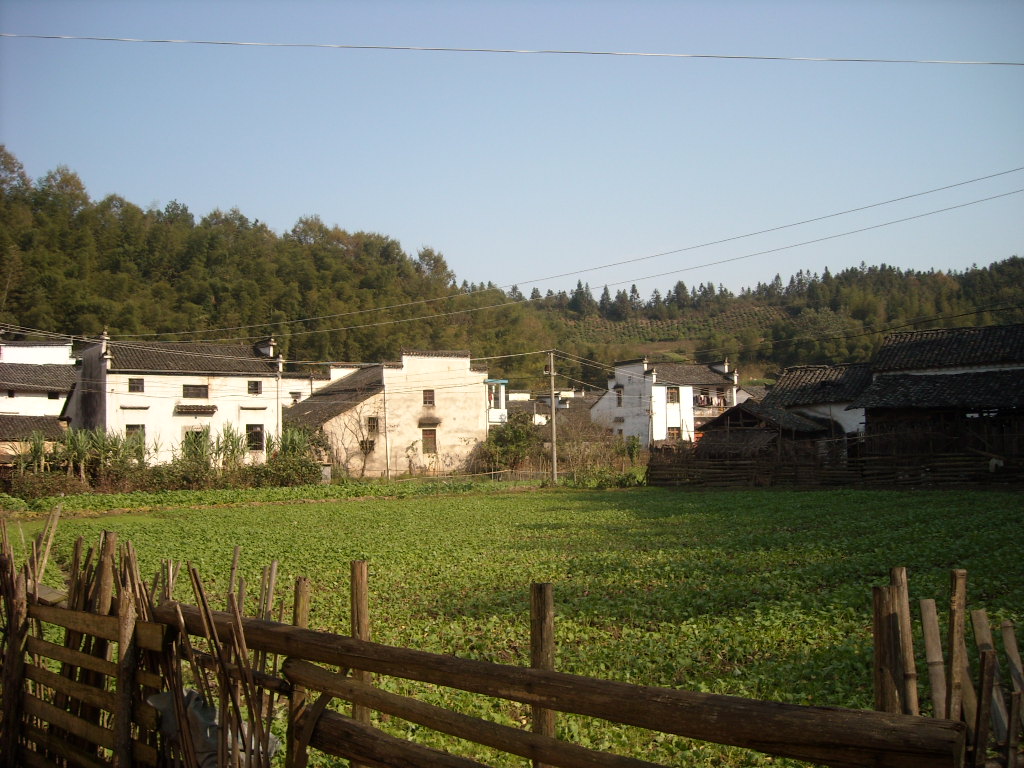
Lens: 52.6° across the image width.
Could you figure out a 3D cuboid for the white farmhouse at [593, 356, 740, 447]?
[{"bbox_3d":[12.820,1.949,88.958,8.220,7.900,10.130,0,-2,-25],"label":"white farmhouse"}]

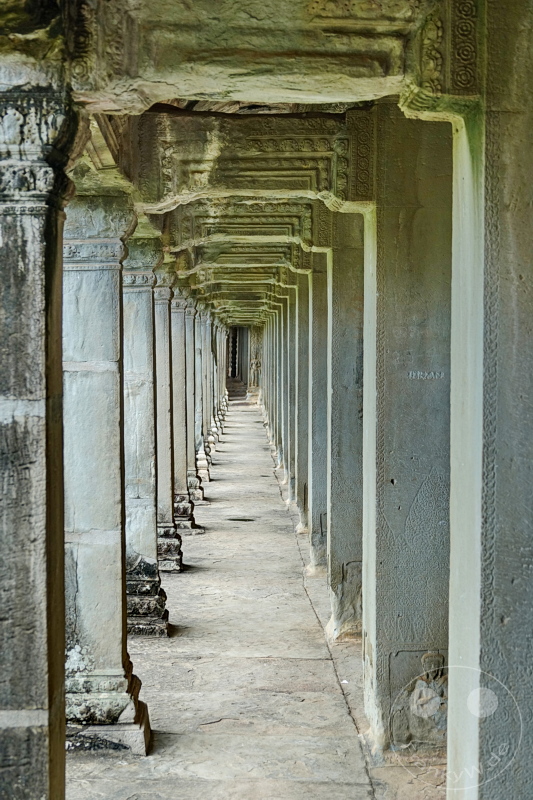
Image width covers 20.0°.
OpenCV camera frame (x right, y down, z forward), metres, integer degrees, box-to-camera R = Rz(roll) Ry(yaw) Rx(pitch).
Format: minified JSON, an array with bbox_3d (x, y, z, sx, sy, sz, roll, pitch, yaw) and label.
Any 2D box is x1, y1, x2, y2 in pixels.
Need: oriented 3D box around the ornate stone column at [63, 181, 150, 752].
[{"bbox_3d":[-0.723,0.282,6.085,0.445,2.181,0.445,0,2,-1],"label":"ornate stone column"}]

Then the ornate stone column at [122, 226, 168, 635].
[{"bbox_3d":[-0.769,0.204,8.583,0.445,2.181,0.445,0,2,-1],"label":"ornate stone column"}]

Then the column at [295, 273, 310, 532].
[{"bbox_3d":[0.521,-0.017,13.708,0.480,2.391,0.480,0,2,-1],"label":"column"}]

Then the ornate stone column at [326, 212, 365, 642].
[{"bbox_3d":[0.612,0.139,8.711,0.480,2.391,0.480,0,2,-1],"label":"ornate stone column"}]

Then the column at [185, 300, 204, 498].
[{"bbox_3d":[-0.905,-0.030,16.078,0.445,2.181,0.445,0,2,-1],"label":"column"}]

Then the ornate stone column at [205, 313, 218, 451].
[{"bbox_3d":[-1.042,-0.263,23.573,0.445,2.181,0.445,0,2,-1],"label":"ornate stone column"}]

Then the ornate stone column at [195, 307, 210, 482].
[{"bbox_3d":[-0.951,-0.108,18.576,0.445,2.181,0.445,0,2,-1],"label":"ornate stone column"}]

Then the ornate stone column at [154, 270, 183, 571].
[{"bbox_3d":[-0.814,0.126,11.081,0.445,2.181,0.445,0,2,-1],"label":"ornate stone column"}]

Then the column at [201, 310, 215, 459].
[{"bbox_3d":[-0.996,-0.186,21.075,0.445,2.181,0.445,0,2,-1],"label":"column"}]

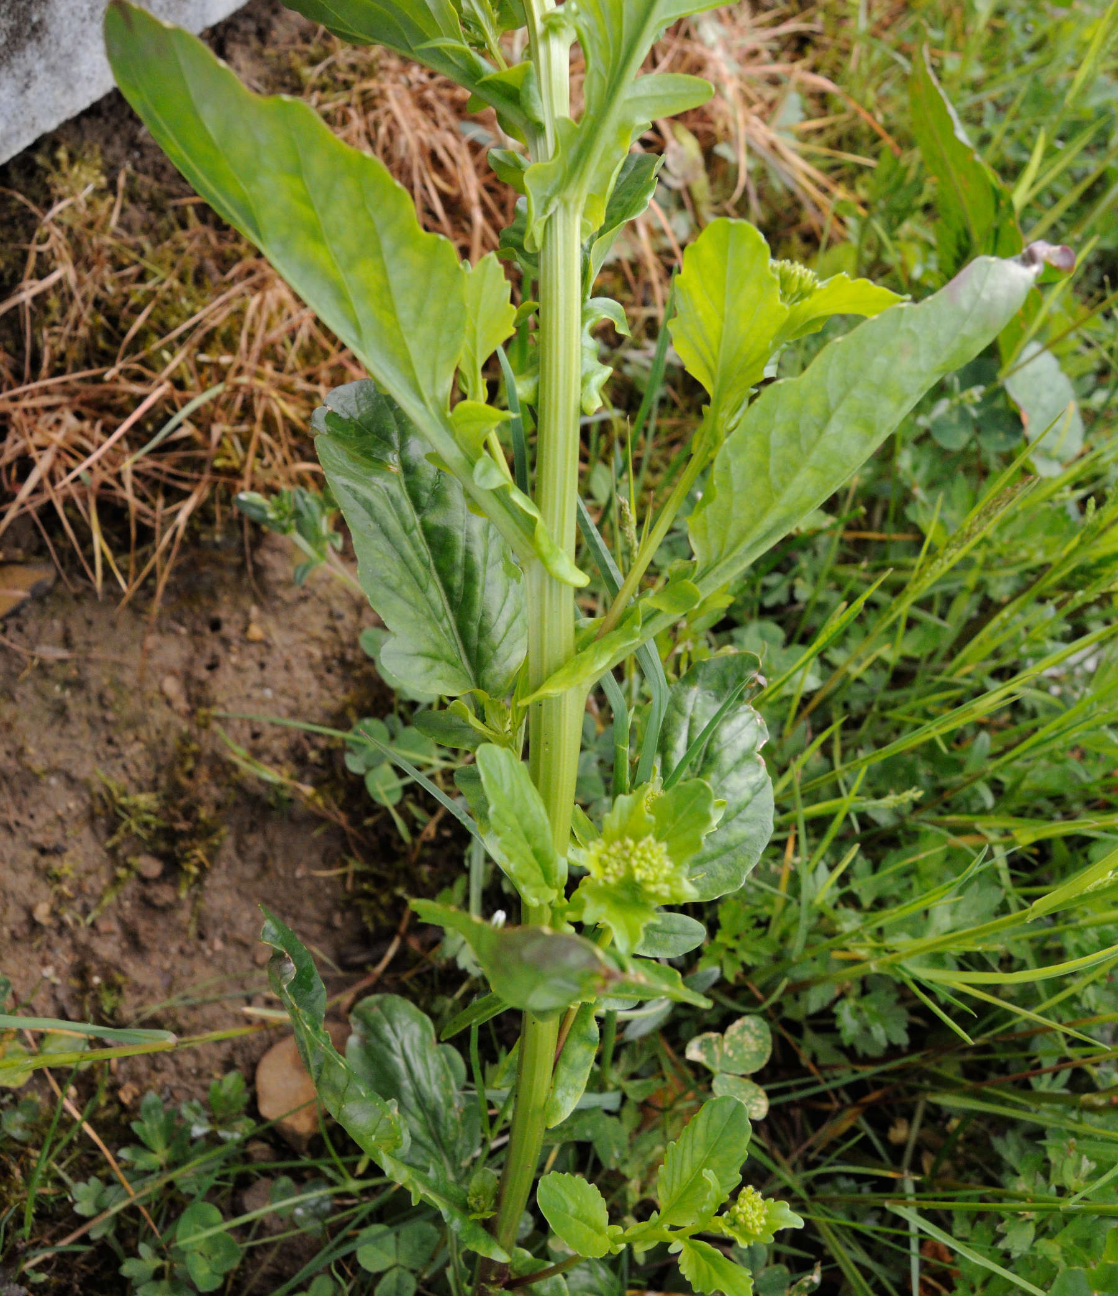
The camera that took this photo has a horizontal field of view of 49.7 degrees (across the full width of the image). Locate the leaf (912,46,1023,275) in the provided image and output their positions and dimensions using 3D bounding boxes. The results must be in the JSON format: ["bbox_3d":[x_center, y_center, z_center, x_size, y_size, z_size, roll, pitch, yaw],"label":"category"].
[{"bbox_3d":[0.214,-0.260,0.645,0.037,0.019,0.150,-18,73,21],"label":"leaf"}]

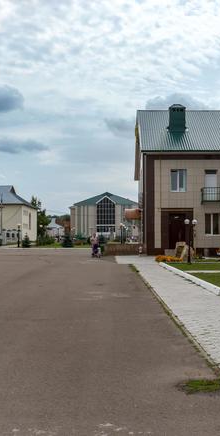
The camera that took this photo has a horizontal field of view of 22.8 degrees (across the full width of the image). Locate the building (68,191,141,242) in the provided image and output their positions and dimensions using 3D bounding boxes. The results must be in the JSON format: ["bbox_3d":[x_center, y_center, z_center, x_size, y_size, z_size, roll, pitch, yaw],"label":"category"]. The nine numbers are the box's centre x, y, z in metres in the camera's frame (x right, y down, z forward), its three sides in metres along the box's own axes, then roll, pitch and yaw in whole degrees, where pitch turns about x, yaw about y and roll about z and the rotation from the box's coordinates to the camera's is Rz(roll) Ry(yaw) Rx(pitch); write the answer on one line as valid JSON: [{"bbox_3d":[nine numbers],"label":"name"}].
[{"bbox_3d":[-0.672,-0.105,131.081,16.500,11.800,18.000,0,-2,0],"label":"building"}]

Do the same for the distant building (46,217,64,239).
[{"bbox_3d":[-14.633,3.060,145.000,7.000,6.500,7.500,0,-2,0],"label":"distant building"}]

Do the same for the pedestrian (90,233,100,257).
[{"bbox_3d":[-1.026,1.843,36.800,0.600,1.630,0.500,0,-2,-14],"label":"pedestrian"}]

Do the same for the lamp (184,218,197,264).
[{"bbox_3d":[4.285,1.257,28.900,0.620,2.420,0.340,0,-2,0],"label":"lamp"}]

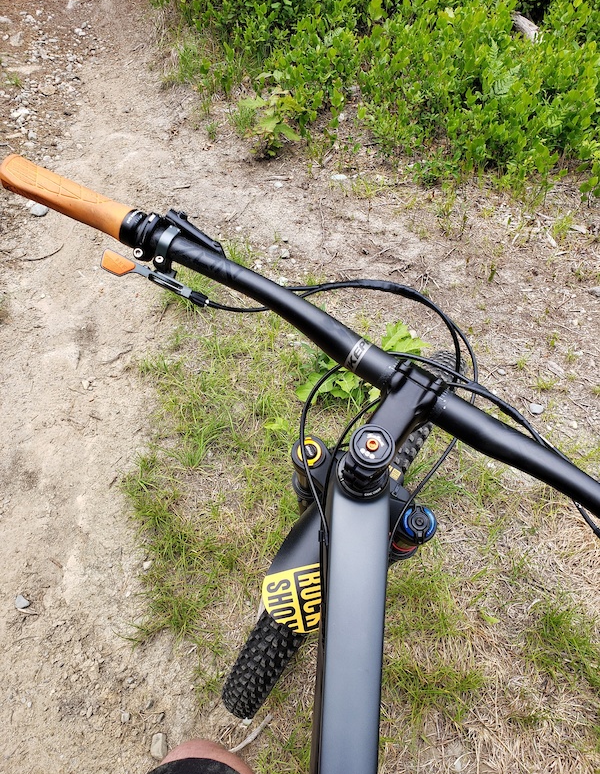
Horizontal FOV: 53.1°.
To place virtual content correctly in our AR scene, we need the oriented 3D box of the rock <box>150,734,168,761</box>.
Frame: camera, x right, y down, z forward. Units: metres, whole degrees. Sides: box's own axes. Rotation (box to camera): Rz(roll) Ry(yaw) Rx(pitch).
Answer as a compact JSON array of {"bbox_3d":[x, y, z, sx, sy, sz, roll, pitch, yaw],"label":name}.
[{"bbox_3d":[-0.281,0.721,1.203,0.033,0.023,0.049,-5,46,-6],"label":"rock"}]

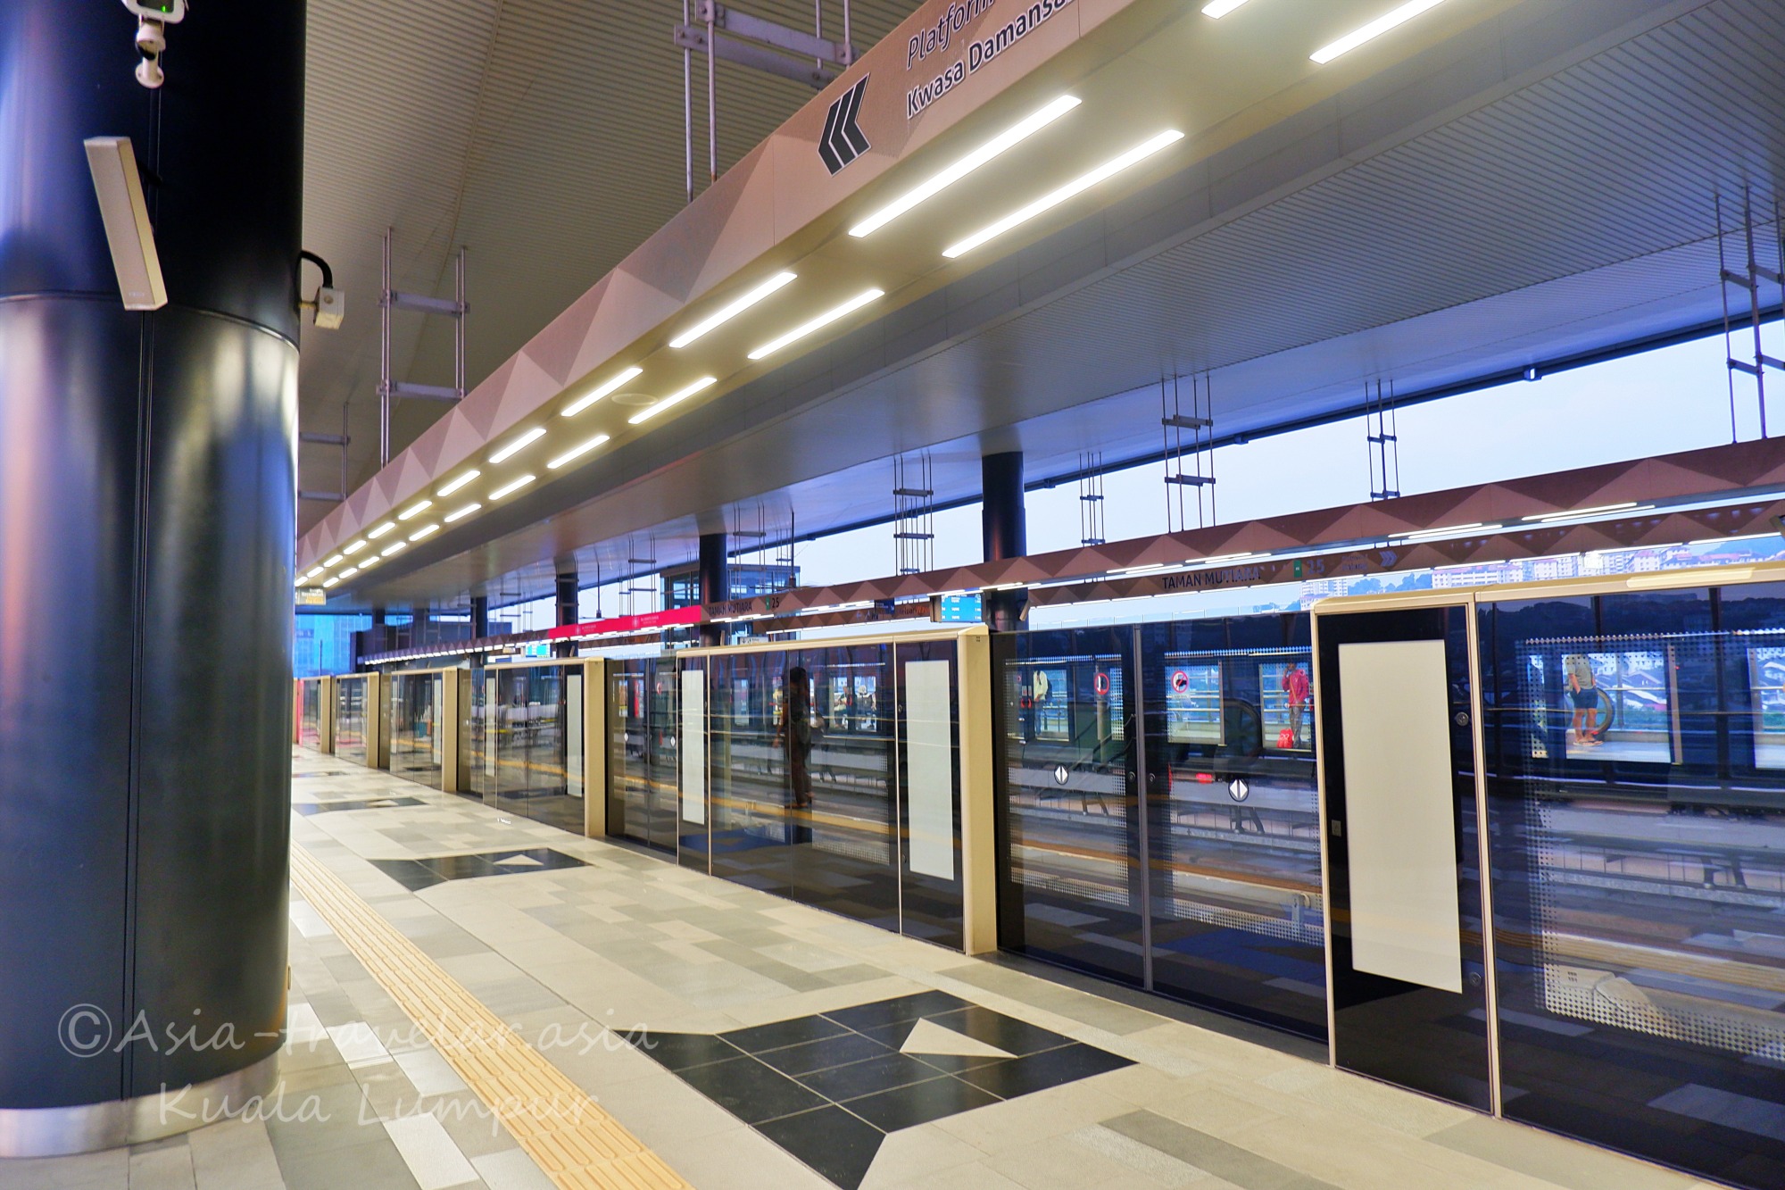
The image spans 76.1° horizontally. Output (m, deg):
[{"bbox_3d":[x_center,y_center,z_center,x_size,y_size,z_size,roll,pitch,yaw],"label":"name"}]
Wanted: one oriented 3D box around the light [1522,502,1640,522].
[{"bbox_3d":[8.861,-1.069,14.739,0.085,0.060,1.450,1,-5,-34],"label":"light"}]

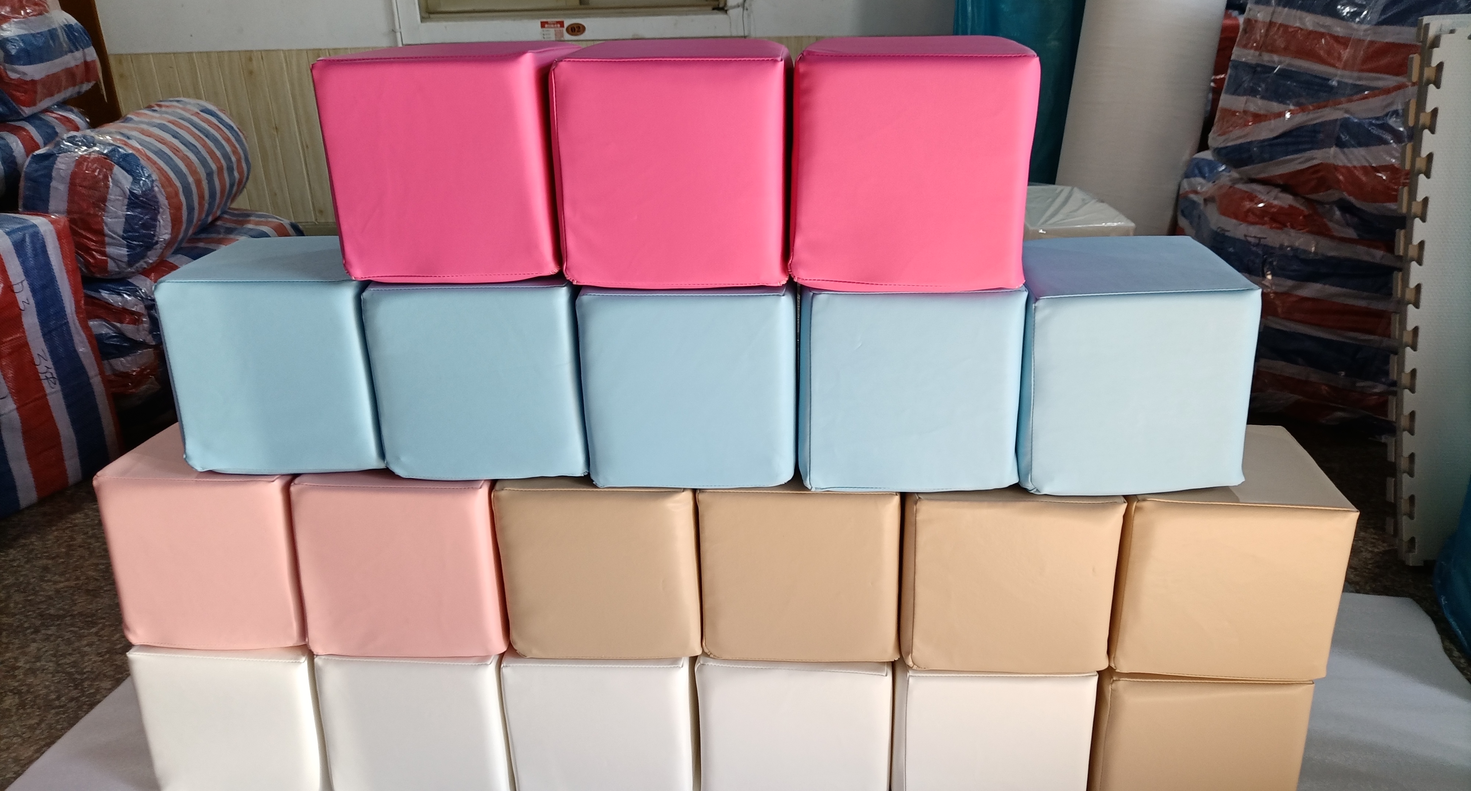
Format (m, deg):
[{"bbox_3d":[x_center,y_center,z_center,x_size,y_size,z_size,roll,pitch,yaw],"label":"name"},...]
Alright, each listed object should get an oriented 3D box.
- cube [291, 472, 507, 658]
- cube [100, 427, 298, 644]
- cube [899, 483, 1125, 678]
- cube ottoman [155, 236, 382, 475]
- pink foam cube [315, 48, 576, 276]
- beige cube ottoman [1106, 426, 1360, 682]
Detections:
[{"bbox_3d":[-0.437,0.189,1.588,0.264,0.263,0.261,0,21,2],"label":"cube"},{"bbox_3d":[-0.711,0.184,1.612,0.264,0.263,0.261,0,21,3],"label":"cube"},{"bbox_3d":[0.348,0.189,1.484,0.253,0.251,0.253,0,23,2],"label":"cube"},{"bbox_3d":[-0.588,-0.065,1.521,0.264,0.263,0.261,0,21,1],"label":"cube ottoman"},{"bbox_3d":[-0.335,-0.304,1.398,0.264,0.263,0.261,0,21,2],"label":"pink foam cube"},{"bbox_3d":[0.640,0.203,1.514,0.264,0.263,0.261,1,21,6],"label":"beige cube ottoman"}]

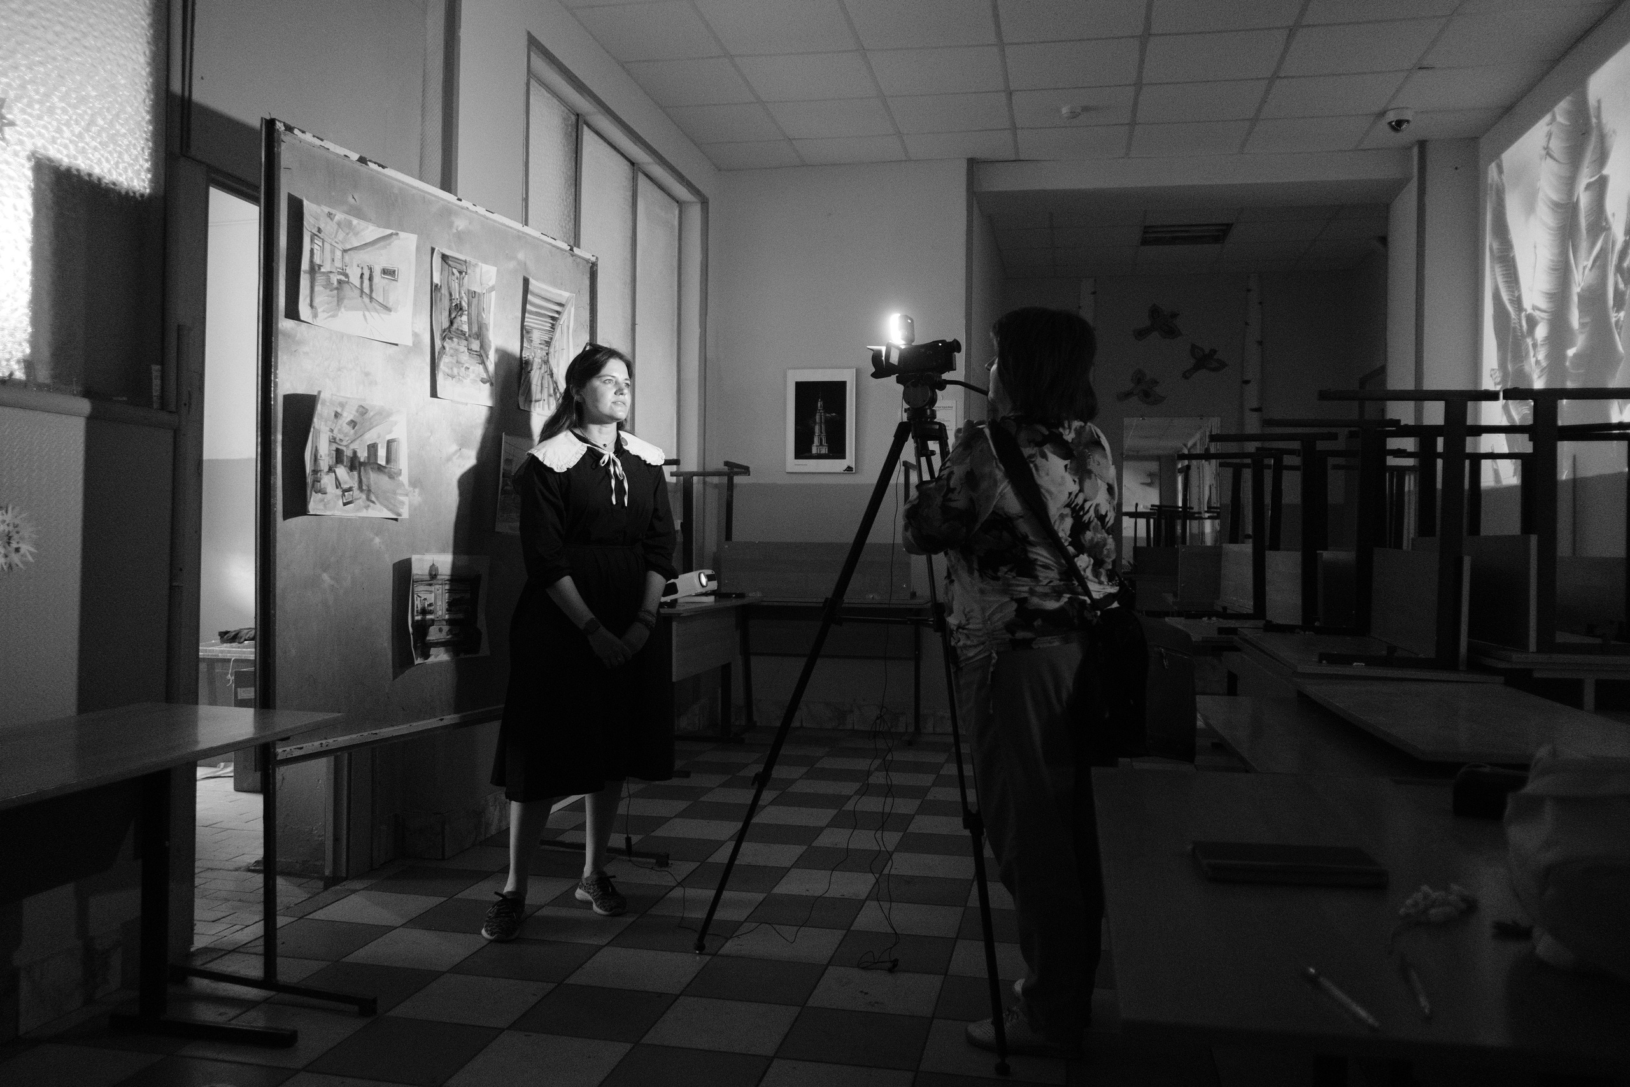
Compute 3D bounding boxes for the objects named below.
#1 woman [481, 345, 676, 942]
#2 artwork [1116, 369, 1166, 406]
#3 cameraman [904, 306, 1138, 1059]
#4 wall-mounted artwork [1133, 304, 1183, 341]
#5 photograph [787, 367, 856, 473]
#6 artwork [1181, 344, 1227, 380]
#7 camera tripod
[{"bbox_3d":[-0.669,0.244,3.460,0.500,1.630,0.410,1,0,-30],"label":"woman"},{"bbox_3d":[2.614,-1.255,9.800,0.385,0.295,0.020,1,0,12],"label":"artwork"},{"bbox_3d":[0.486,0.275,2.780,0.450,1.620,0.490,1,0,37],"label":"cameraman"},{"bbox_3d":[2.744,-1.760,9.775,0.374,0.295,0.020,1,0,12],"label":"wall-mounted artwork"},{"bbox_3d":[0.041,-0.717,7.137,0.408,0.607,0.025,1,0,12],"label":"photograph"},{"bbox_3d":[3.097,-1.439,9.699,0.350,0.263,0.020,1,0,12],"label":"artwork"},{"bbox_3d":[0.126,0.340,3.087,0.870,1.475,0.990,1,0,19],"label":"camera tripod"}]

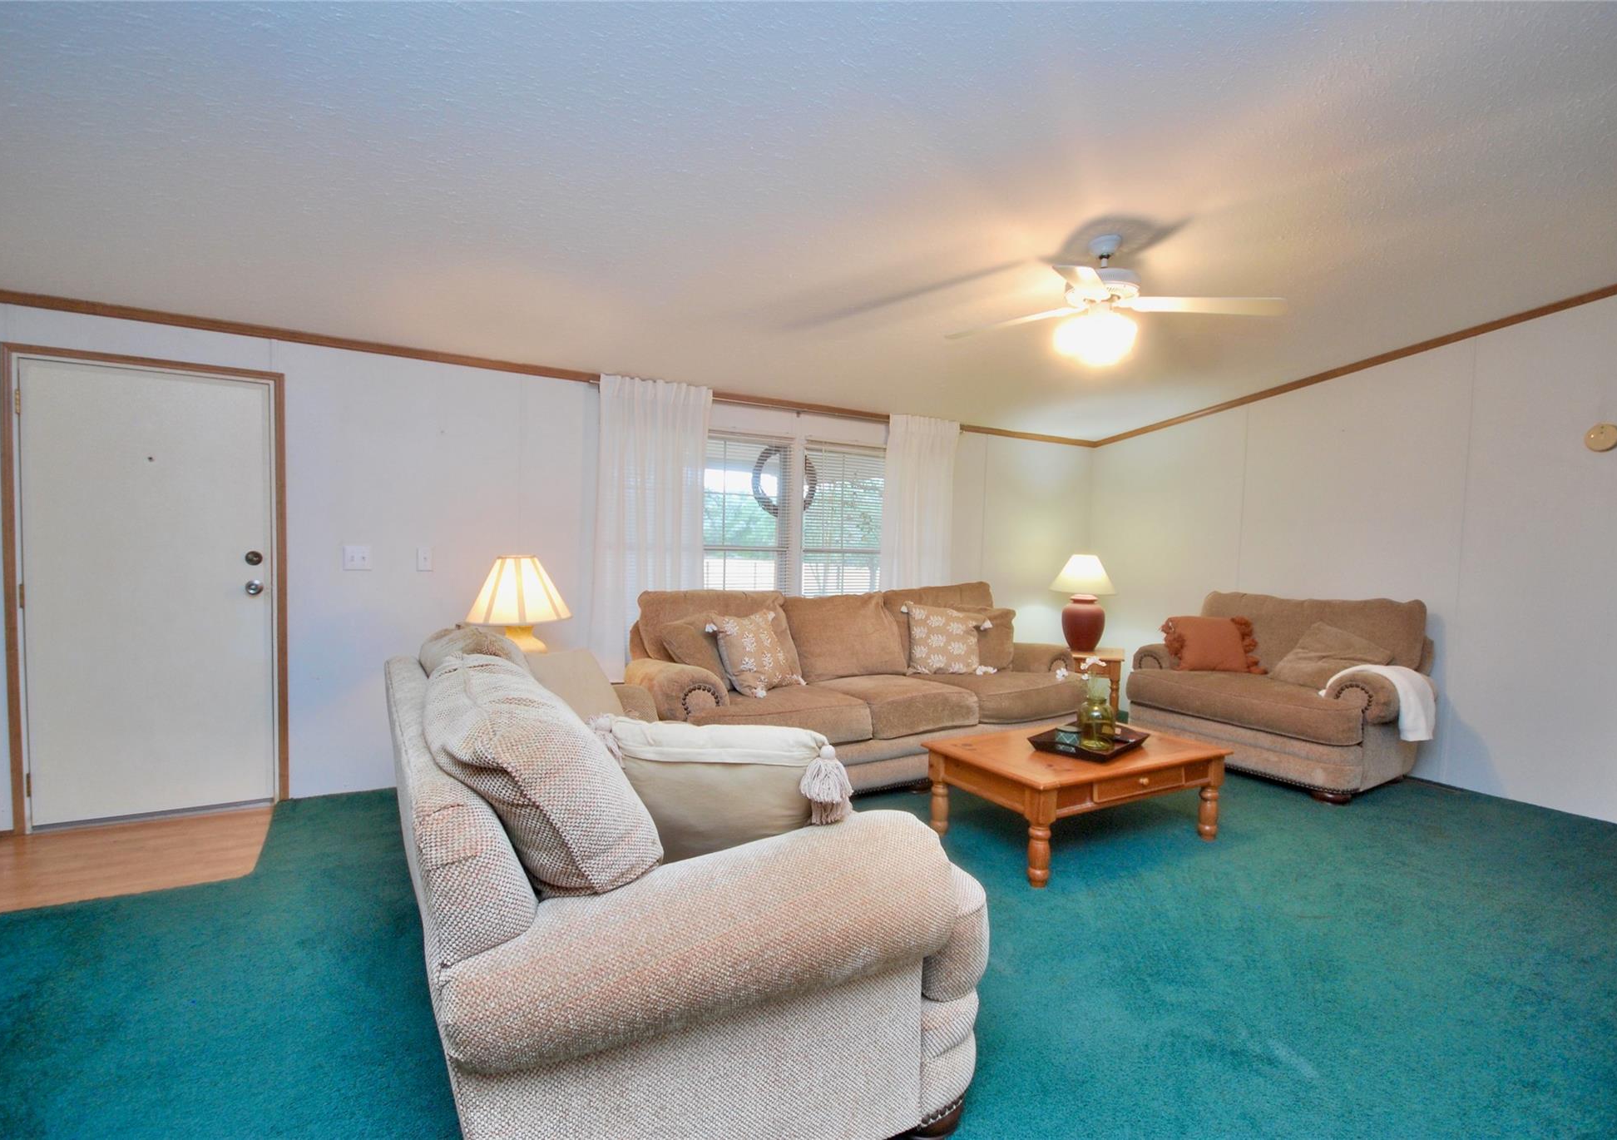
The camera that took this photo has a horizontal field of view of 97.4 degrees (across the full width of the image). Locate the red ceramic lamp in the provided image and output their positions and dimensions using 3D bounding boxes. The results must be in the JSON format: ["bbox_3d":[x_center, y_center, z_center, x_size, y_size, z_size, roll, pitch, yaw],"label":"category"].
[{"bbox_3d":[1.914,0.238,4.986,0.420,0.650,0.420,0,3,-31],"label":"red ceramic lamp"}]

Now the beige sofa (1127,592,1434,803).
[{"bbox_3d":[2.898,0.685,4.441,0.930,0.980,1.420,-1,4,-41],"label":"beige sofa"}]

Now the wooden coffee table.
[{"bbox_3d":[1.174,0.986,3.116,1.140,0.410,0.630,0,3,-28],"label":"wooden coffee table"}]

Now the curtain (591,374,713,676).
[{"bbox_3d":[-0.888,-0.040,4.098,0.700,2.020,0.120,0,3,-31],"label":"curtain"}]

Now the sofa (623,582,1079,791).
[{"bbox_3d":[0.334,0.636,4.043,2.520,0.980,0.990,0,3,-29],"label":"sofa"}]

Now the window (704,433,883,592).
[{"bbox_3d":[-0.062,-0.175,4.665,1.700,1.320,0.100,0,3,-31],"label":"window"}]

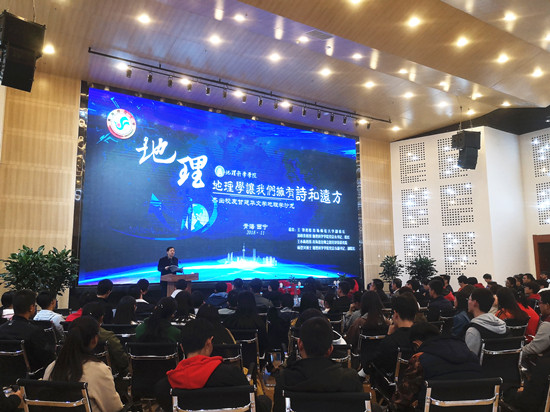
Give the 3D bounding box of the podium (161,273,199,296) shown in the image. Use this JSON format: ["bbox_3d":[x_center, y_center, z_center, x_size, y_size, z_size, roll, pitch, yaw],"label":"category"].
[{"bbox_3d":[-2.138,2.091,9.537,0.780,1.150,0.520,4,-9,-31],"label":"podium"}]

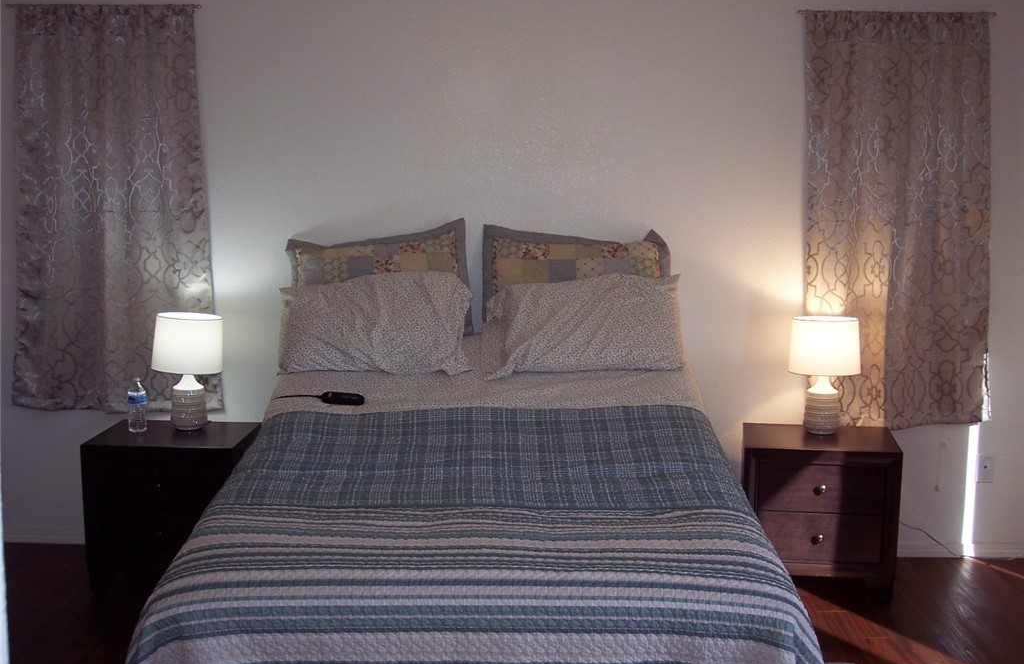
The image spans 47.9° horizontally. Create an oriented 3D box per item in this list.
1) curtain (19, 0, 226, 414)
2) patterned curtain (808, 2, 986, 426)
[{"bbox_3d":[-1.564,-0.466,4.484,0.825,1.566,0.085,1,8,1],"label":"curtain"},{"bbox_3d":[1.491,-0.408,4.440,0.792,1.592,0.085,1,8,1],"label":"patterned curtain"}]

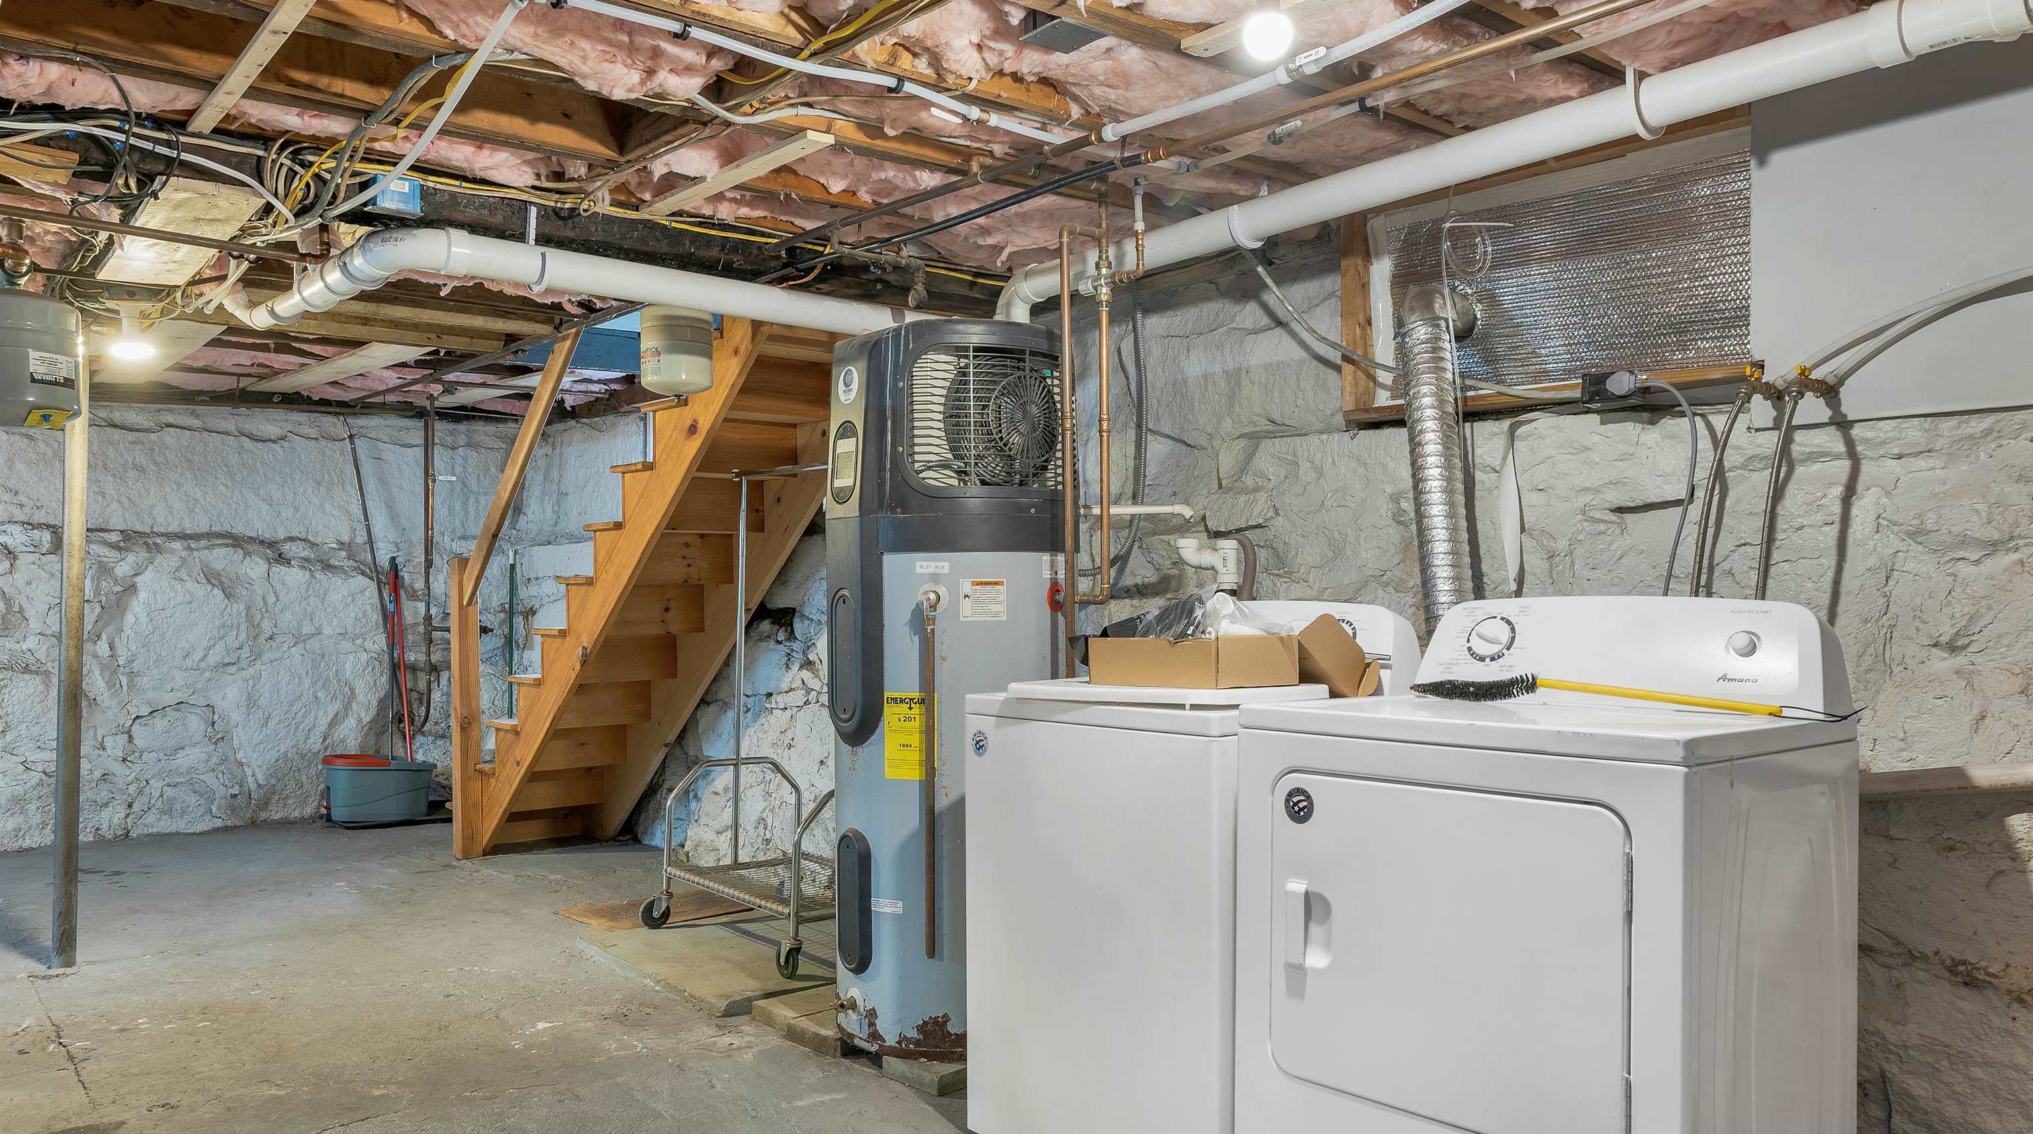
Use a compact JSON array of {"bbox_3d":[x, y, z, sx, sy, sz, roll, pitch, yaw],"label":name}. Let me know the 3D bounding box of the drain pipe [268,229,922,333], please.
[{"bbox_3d":[-1.100,-0.672,3.760,1.500,0.140,1.080,1,-2,-42],"label":"drain pipe"}]

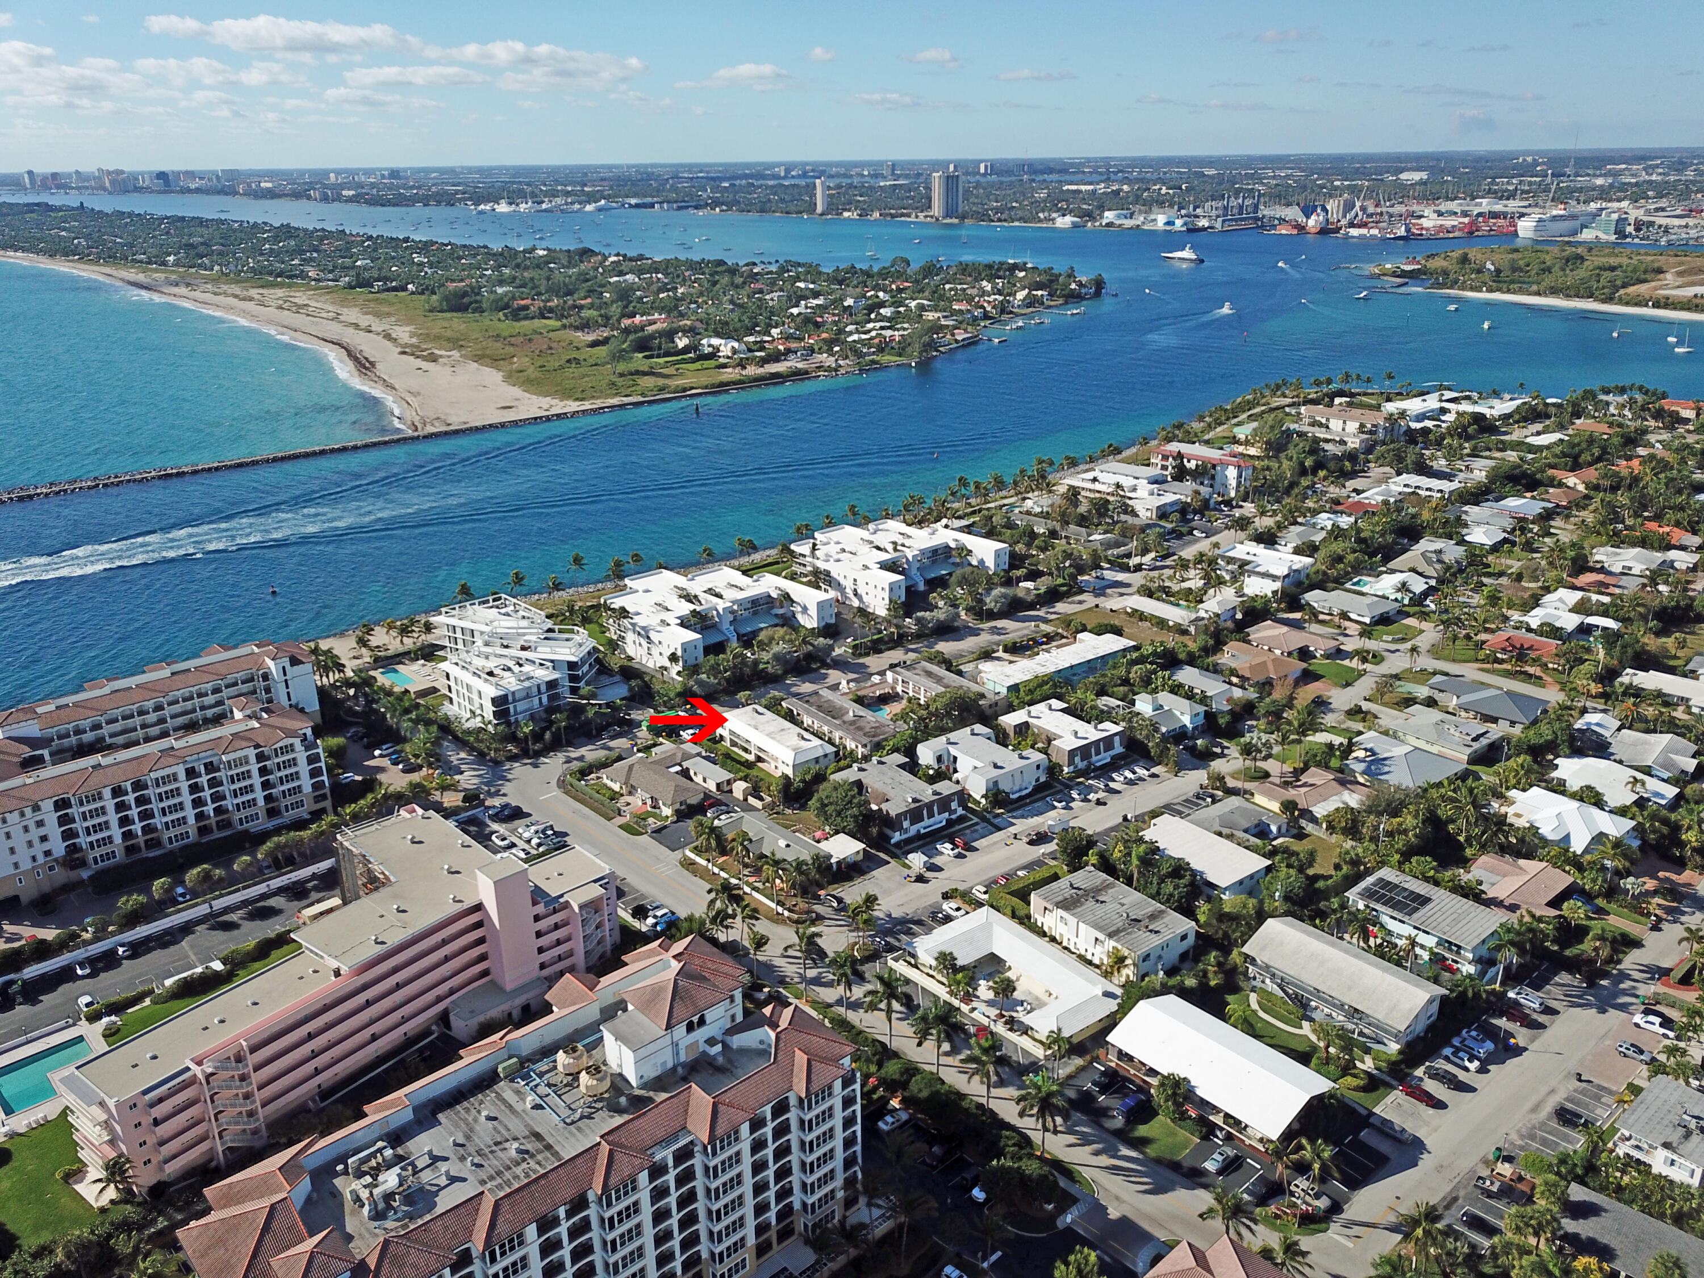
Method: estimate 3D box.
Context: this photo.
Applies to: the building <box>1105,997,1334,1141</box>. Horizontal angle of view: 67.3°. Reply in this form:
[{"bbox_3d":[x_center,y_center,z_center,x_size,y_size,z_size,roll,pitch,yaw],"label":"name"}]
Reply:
[{"bbox_3d":[50.086,59.252,174.844,14.882,8.403,26.525,-18,27,-38],"label":"building"}]

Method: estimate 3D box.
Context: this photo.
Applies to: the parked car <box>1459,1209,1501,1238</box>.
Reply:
[{"bbox_3d":[75.722,70.517,153.975,1.820,1.450,4.550,-19,28,-40],"label":"parked car"}]

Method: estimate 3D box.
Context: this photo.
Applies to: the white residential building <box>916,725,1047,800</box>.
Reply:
[{"bbox_3d":[27.087,25.772,267.102,18.021,5.973,22.171,-16,25,-34],"label":"white residential building"}]

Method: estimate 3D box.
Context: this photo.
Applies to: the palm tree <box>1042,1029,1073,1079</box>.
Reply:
[{"bbox_3d":[28.476,57.209,175.585,4.400,7.600,4.400,-1,21,0],"label":"palm tree"}]

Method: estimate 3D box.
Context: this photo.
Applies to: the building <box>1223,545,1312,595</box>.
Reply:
[{"bbox_3d":[118.820,-19.775,375.262,25.500,7.800,21.500,18,28,40],"label":"building"}]

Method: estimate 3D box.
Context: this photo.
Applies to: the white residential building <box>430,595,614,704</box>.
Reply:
[{"bbox_3d":[-87.226,4.312,319.372,35.434,12.149,58.719,-19,27,-39],"label":"white residential building"}]

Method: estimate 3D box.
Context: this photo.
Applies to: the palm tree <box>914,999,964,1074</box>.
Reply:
[{"bbox_3d":[11.847,55.541,174.241,6.700,12.300,6.700,-1,21,0],"label":"palm tree"}]

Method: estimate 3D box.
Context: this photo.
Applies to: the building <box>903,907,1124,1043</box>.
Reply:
[{"bbox_3d":[26.020,52.289,200.211,17.211,4.050,31.587,-16,26,-35],"label":"building"}]

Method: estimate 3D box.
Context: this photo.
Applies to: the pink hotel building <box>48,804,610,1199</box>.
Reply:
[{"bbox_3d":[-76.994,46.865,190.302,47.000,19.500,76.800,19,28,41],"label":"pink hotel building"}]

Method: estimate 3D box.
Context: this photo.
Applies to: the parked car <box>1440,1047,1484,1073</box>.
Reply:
[{"bbox_3d":[85.102,58.523,178.444,1.820,1.500,4.600,-17,26,-37],"label":"parked car"}]

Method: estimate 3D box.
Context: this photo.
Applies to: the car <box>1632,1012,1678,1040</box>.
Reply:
[{"bbox_3d":[115.662,55.675,184.225,5.600,1.850,2.000,17,27,39],"label":"car"}]

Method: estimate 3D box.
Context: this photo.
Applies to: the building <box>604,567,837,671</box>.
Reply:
[{"bbox_3d":[-40.126,-7.970,348.329,50.000,8.800,53.300,-18,27,-38],"label":"building"}]

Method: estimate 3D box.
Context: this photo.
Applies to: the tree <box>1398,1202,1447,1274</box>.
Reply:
[{"bbox_3d":[64.743,67.918,143.385,5.800,9.400,5.800,-1,21,0],"label":"tree"}]

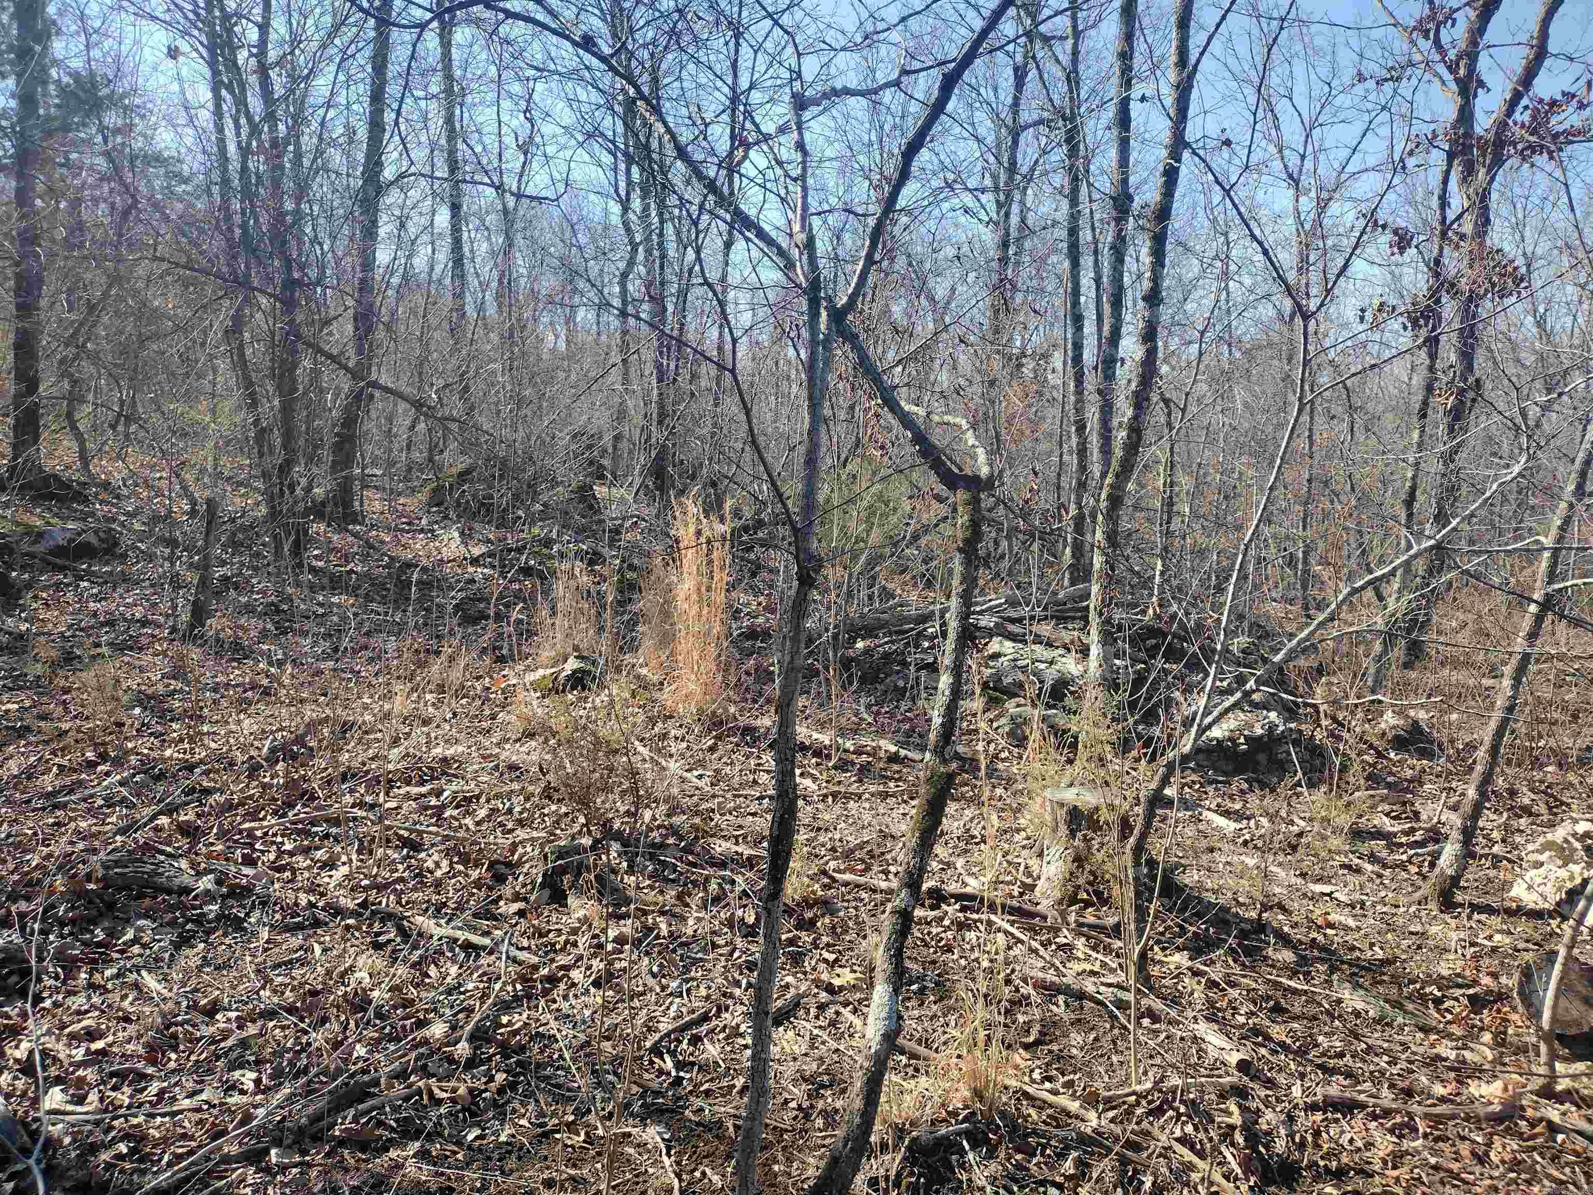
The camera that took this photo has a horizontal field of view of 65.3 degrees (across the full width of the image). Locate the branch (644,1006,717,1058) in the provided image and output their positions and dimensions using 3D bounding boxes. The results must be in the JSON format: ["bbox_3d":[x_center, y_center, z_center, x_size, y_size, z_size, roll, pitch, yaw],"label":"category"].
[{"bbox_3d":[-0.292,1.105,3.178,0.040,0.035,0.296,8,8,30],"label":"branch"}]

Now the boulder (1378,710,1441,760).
[{"bbox_3d":[3.522,0.781,7.141,0.370,0.260,0.330,3,4,26],"label":"boulder"}]

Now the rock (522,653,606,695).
[{"bbox_3d":[-1.352,0.441,7.242,0.470,0.240,0.360,0,4,-11],"label":"rock"}]

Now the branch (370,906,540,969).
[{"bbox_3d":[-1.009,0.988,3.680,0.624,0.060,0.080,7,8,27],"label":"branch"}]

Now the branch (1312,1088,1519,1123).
[{"bbox_3d":[1.513,1.228,3.036,0.489,0.040,0.060,4,7,4],"label":"branch"}]

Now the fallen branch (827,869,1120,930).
[{"bbox_3d":[0.581,1.018,4.251,1.004,0.050,0.080,6,7,19],"label":"fallen branch"}]

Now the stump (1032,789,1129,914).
[{"bbox_3d":[0.989,0.864,4.309,0.290,0.390,0.290,1,4,0],"label":"stump"}]

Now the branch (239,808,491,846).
[{"bbox_3d":[-1.569,0.836,4.604,0.904,0.070,0.150,3,7,-1],"label":"branch"}]

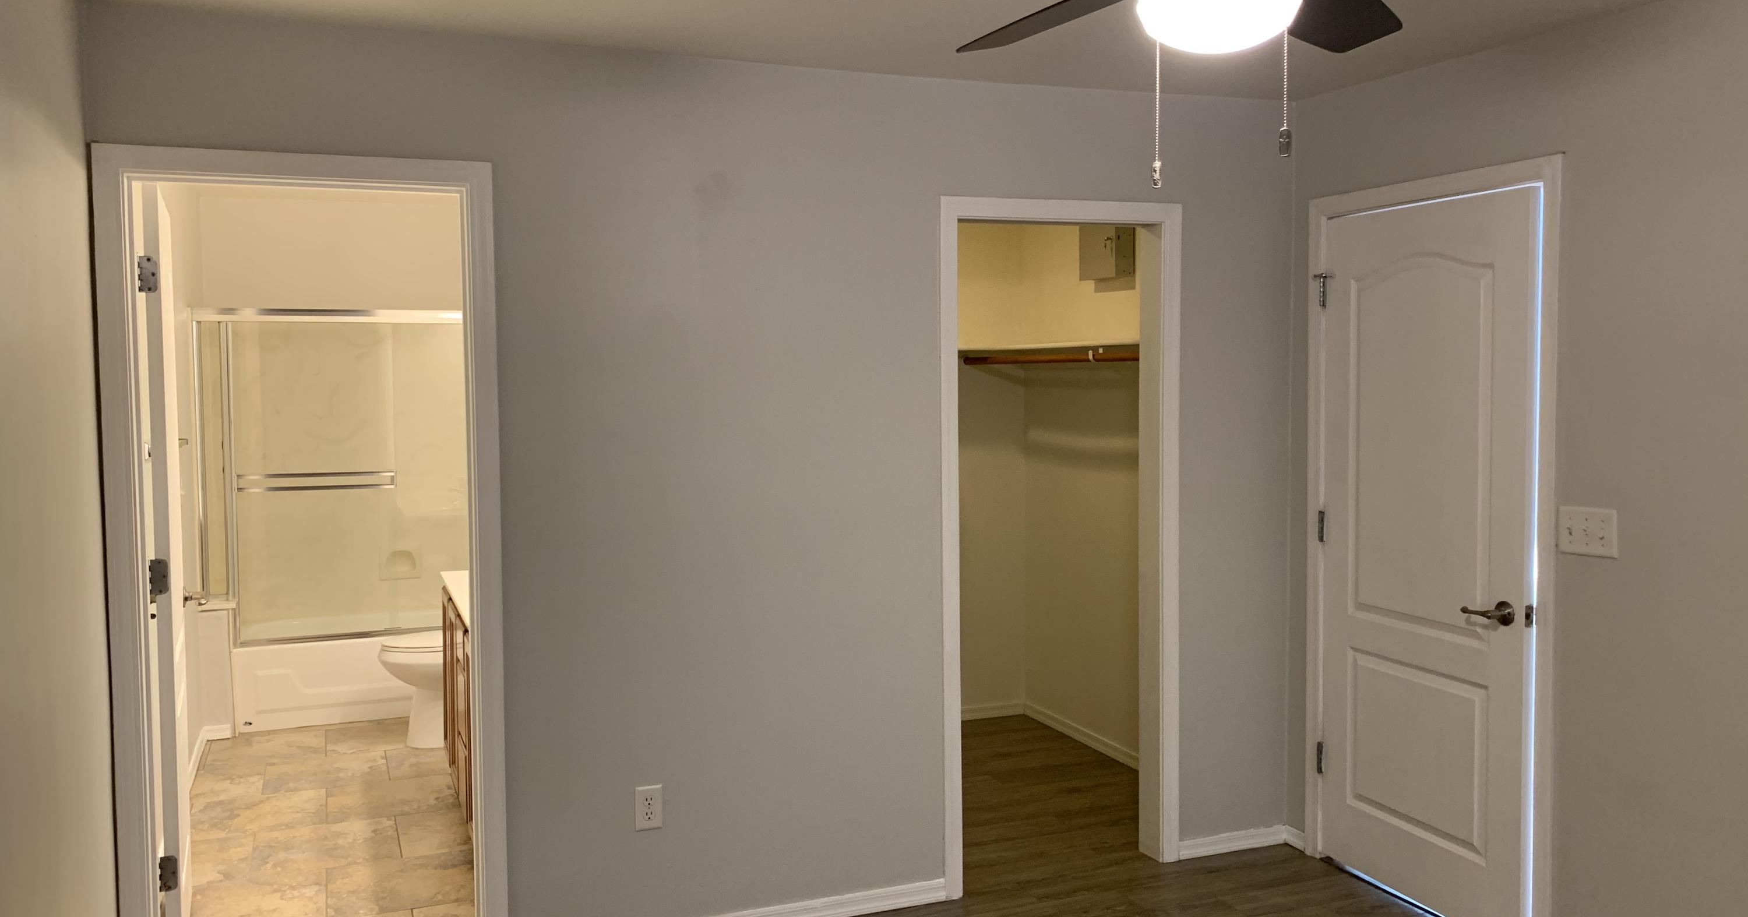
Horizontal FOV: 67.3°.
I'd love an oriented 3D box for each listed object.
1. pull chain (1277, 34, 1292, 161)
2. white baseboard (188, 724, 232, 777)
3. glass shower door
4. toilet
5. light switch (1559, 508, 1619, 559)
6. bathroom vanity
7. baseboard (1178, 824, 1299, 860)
[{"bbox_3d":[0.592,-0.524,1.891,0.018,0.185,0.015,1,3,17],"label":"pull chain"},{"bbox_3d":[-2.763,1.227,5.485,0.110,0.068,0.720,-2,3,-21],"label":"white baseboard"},{"bbox_3d":[-2.232,0.095,6.079,1.360,1.444,0.050,-2,3,-22],"label":"glass shower door"},{"bbox_3d":[-1.824,0.855,5.855,0.710,0.750,0.450,-2,3,-21],"label":"toilet"},{"bbox_3d":[1.763,0.183,3.252,0.012,0.117,0.163,-2,3,-21],"label":"light switch"},{"bbox_3d":[-1.204,0.894,4.711,0.560,0.800,1.500,-2,3,-22],"label":"bathroom vanity"},{"bbox_3d":[1.187,1.268,4.329,0.438,0.059,0.016,-2,3,-22],"label":"baseboard"}]

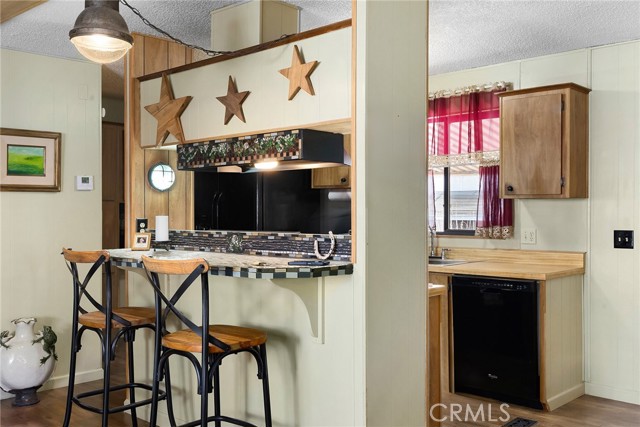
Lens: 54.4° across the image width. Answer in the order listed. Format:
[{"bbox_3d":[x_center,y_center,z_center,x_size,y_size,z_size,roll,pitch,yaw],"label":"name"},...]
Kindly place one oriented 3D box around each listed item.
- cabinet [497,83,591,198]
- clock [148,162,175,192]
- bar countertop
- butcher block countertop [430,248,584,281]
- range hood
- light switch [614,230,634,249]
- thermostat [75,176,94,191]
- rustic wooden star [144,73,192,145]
[{"bbox_3d":[1.571,-0.477,4.385,0.544,0.753,0.355,0,0,42],"label":"cabinet"},{"bbox_3d":[-1.005,-0.231,3.962,0.032,0.187,0.187,0,0,42],"label":"clock"},{"bbox_3d":[-0.638,0.234,3.026,1.670,0.045,0.600,0,0,42],"label":"bar countertop"},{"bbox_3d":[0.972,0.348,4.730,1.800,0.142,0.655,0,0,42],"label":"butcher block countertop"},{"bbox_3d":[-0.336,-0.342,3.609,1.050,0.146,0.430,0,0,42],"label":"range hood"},{"bbox_3d":[2.044,0.176,4.184,0.120,0.118,0.012,0,0,42],"label":"light switch"},{"bbox_3d":[-1.746,-0.223,4.629,0.026,0.109,0.117,0,0,42],"label":"thermostat"},{"bbox_3d":[-0.880,-0.607,3.631,0.454,0.420,0.035,0,0,42],"label":"rustic wooden star"}]

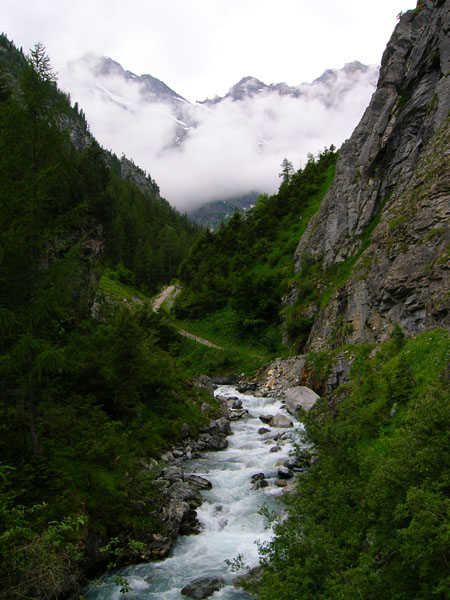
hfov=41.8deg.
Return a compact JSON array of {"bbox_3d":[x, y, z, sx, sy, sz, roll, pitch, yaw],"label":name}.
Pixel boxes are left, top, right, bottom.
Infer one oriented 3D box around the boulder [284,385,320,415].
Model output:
[{"bbox_3d":[4.970,6.510,38.000,2.200,1.800,2.000,0,0,0],"label":"boulder"}]

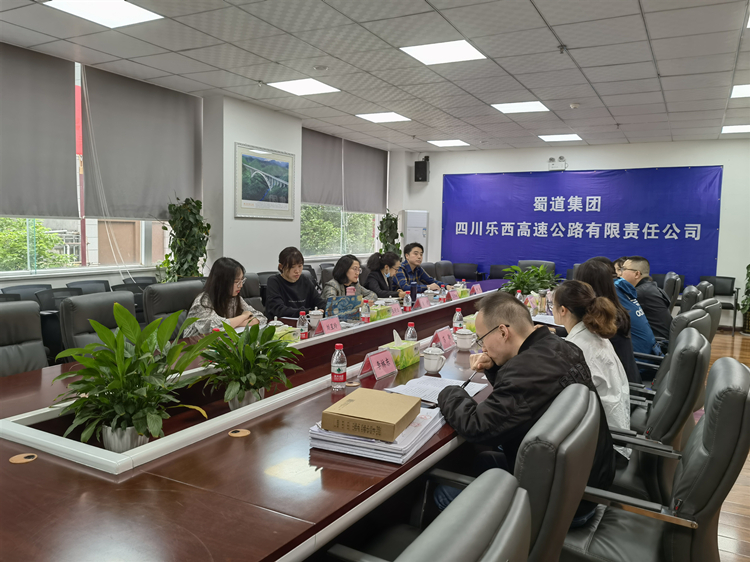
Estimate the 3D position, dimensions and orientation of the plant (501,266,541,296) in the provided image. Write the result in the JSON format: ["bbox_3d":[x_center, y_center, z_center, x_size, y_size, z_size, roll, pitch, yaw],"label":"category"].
[{"bbox_3d":[1.611,0.036,6.542,0.450,0.420,0.450,4,6,28],"label":"plant"}]

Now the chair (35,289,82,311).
[{"bbox_3d":[-2.298,0.518,4.631,0.580,0.860,0.550,5,6,28],"label":"chair"}]

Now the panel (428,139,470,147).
[{"bbox_3d":[1.253,-2.335,9.800,0.590,0.040,0.590,5,6,28],"label":"panel"}]

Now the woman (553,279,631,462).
[{"bbox_3d":[0.878,0.604,2.822,0.720,1.220,0.480,4,6,28],"label":"woman"}]

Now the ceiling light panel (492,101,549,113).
[{"bbox_3d":[1.694,-2.036,6.837,0.590,0.040,0.590,5,6,28],"label":"ceiling light panel"}]

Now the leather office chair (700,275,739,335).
[{"bbox_3d":[5.021,0.362,8.595,0.580,0.850,0.560,4,6,28],"label":"leather office chair"}]

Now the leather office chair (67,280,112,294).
[{"bbox_3d":[-2.482,0.457,5.399,0.560,0.860,0.570,4,6,28],"label":"leather office chair"}]

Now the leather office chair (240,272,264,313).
[{"bbox_3d":[-0.992,0.463,4.857,0.660,1.000,0.620,5,6,28],"label":"leather office chair"}]

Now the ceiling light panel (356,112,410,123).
[{"bbox_3d":[0.117,-2.146,7.668,0.590,0.030,0.590,4,6,28],"label":"ceiling light panel"}]

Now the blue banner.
[{"bbox_3d":[3.210,-0.857,9.847,4.460,1.960,0.030,4,6,29],"label":"blue banner"}]

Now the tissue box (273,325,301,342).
[{"bbox_3d":[-0.511,0.313,3.138,0.112,0.094,0.225,5,6,28],"label":"tissue box"}]

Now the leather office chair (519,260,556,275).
[{"bbox_3d":[2.260,0.237,8.350,0.620,1.000,0.660,4,6,28],"label":"leather office chair"}]

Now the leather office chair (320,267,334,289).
[{"bbox_3d":[-0.264,0.383,5.892,0.660,1.000,0.620,5,6,28],"label":"leather office chair"}]

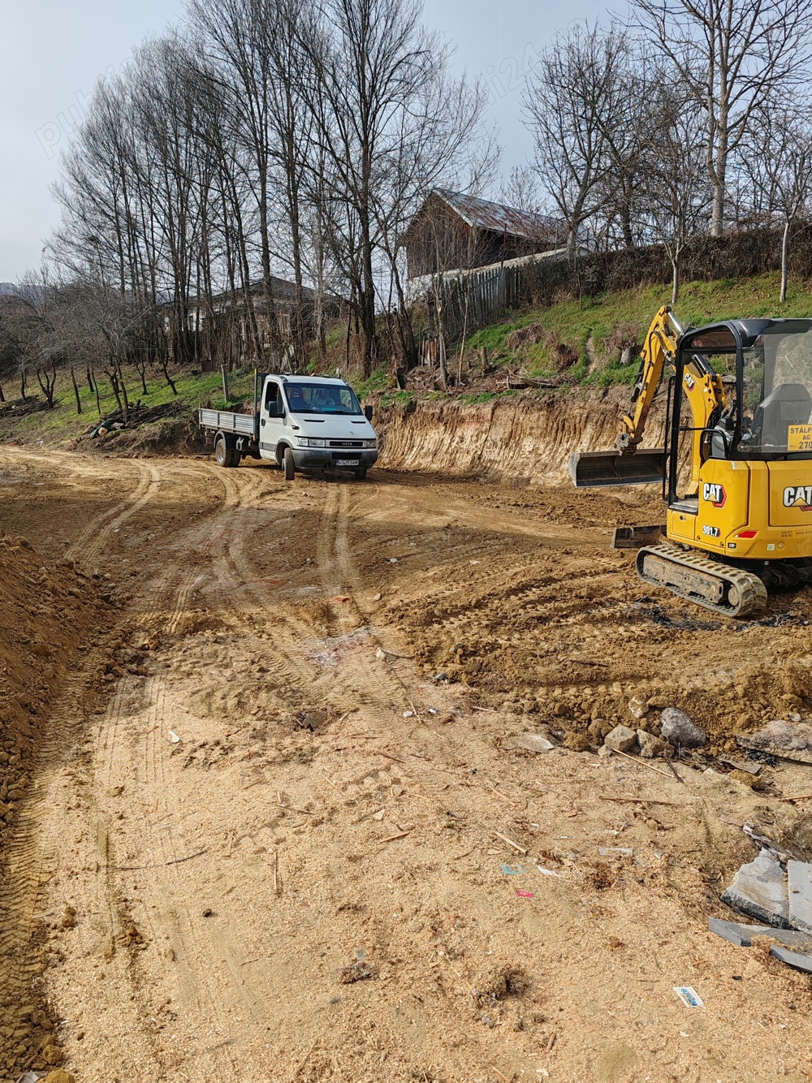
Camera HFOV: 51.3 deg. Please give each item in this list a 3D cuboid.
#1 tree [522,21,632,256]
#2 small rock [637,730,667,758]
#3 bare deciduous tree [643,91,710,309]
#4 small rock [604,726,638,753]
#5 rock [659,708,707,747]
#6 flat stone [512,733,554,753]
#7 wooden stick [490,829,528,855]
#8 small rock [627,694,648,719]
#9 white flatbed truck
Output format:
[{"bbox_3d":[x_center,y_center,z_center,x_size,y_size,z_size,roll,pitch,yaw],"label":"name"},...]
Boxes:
[{"bbox_3d":[6.410,-14.424,31.258,4.000,9.000,3.900,3,10,11],"label":"tree"},{"bbox_3d":[1.143,0.943,3.930,0.140,0.110,0.110,3,10,16],"label":"small rock"},{"bbox_3d":[7.773,-9.819,24.013,1.950,5.900,1.950,4,10,18],"label":"bare deciduous tree"},{"bbox_3d":[1.015,0.933,3.990,0.148,0.100,0.125,3,10,14],"label":"small rock"},{"bbox_3d":[1.331,0.897,4.060,0.210,0.140,0.170,4,10,18],"label":"rock"},{"bbox_3d":[0.600,0.949,3.970,0.140,0.040,0.180,-5,11,-33],"label":"flat stone"},{"bbox_3d":[0.380,1.101,3.112,0.014,0.011,0.178,-6,12,-36],"label":"wooden stick"},{"bbox_3d":[1.174,0.836,4.270,0.095,0.105,0.085,3,10,15],"label":"small rock"},{"bbox_3d":[-2.680,-2.696,19.148,2.120,2.260,5.680,-4,11,-32],"label":"white flatbed truck"}]

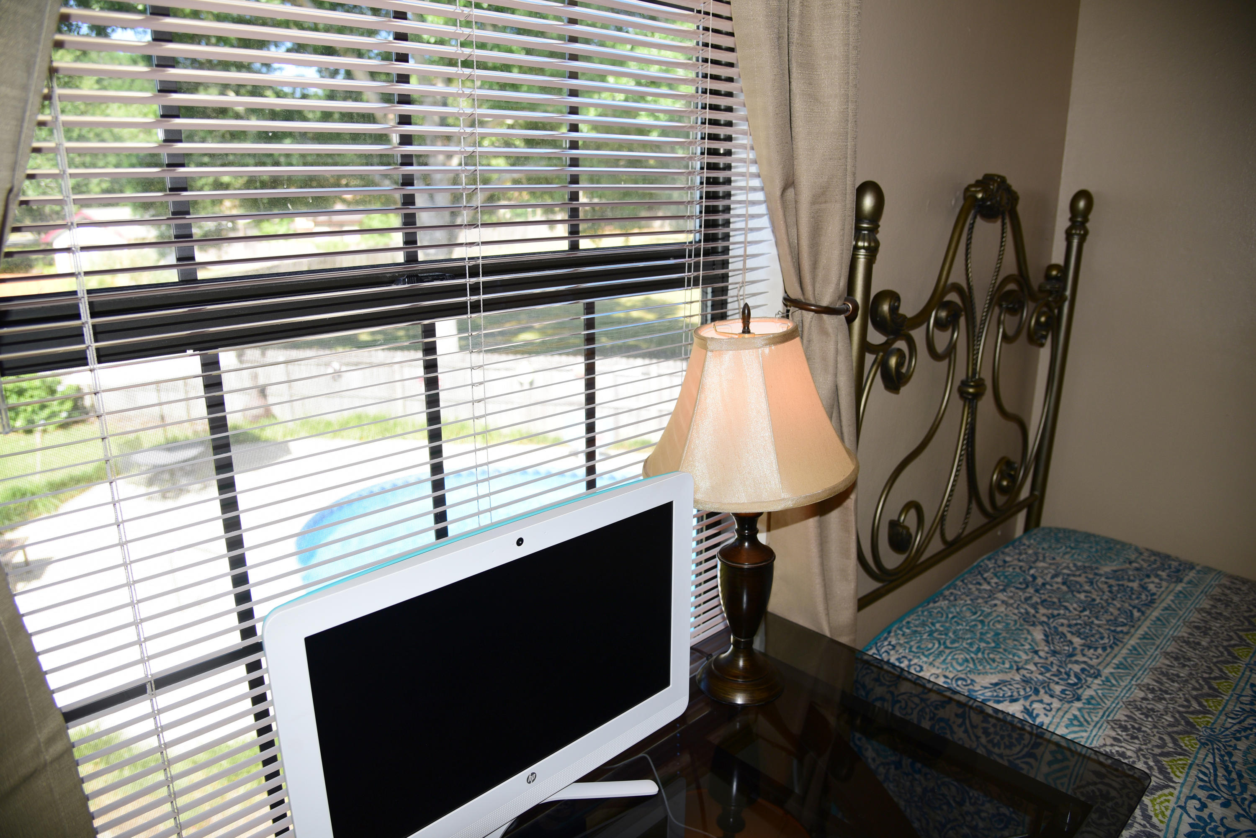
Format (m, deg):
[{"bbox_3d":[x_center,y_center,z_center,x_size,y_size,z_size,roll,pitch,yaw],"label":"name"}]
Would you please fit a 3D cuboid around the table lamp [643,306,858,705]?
[{"bbox_3d":[0.160,0.116,1.106,0.278,0.537,0.278,0,16,0],"label":"table lamp"}]

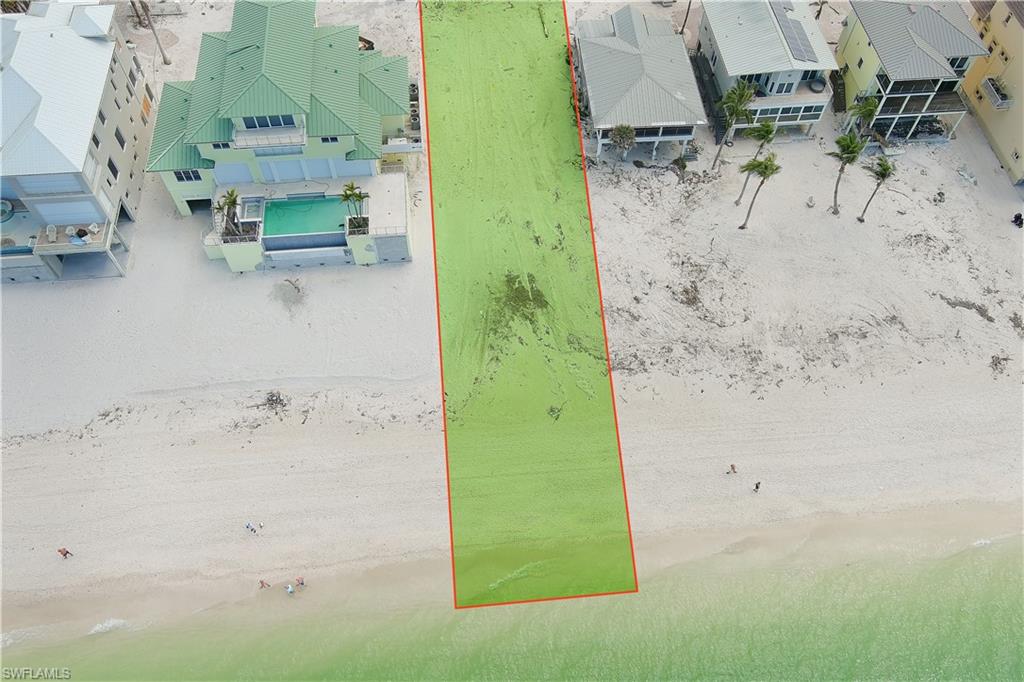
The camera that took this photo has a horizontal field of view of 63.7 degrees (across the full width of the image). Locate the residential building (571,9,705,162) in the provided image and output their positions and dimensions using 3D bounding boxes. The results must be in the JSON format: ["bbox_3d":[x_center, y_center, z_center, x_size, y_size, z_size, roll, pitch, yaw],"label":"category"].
[{"bbox_3d":[13.498,-27.847,89.369,11.510,7.230,16.980,-3,58,-3],"label":"residential building"}]

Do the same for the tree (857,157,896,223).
[{"bbox_3d":[32.650,-13.820,76.070,3.150,8.260,2.750,0,58,-1],"label":"tree"}]

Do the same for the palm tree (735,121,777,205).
[{"bbox_3d":[21.740,-16.190,76.120,3.050,10.430,2.850,0,58,-1],"label":"palm tree"}]

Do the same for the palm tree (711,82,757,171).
[{"bbox_3d":[20.440,-20.050,78.390,4.180,10.630,4.030,0,58,-1],"label":"palm tree"}]

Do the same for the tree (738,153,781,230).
[{"bbox_3d":[21.570,-13.320,74.790,3.640,9.640,2.950,0,58,-1],"label":"tree"}]

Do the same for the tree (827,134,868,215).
[{"bbox_3d":[29.770,-15.010,75.780,4.030,9.940,3.250,0,58,-1],"label":"tree"}]

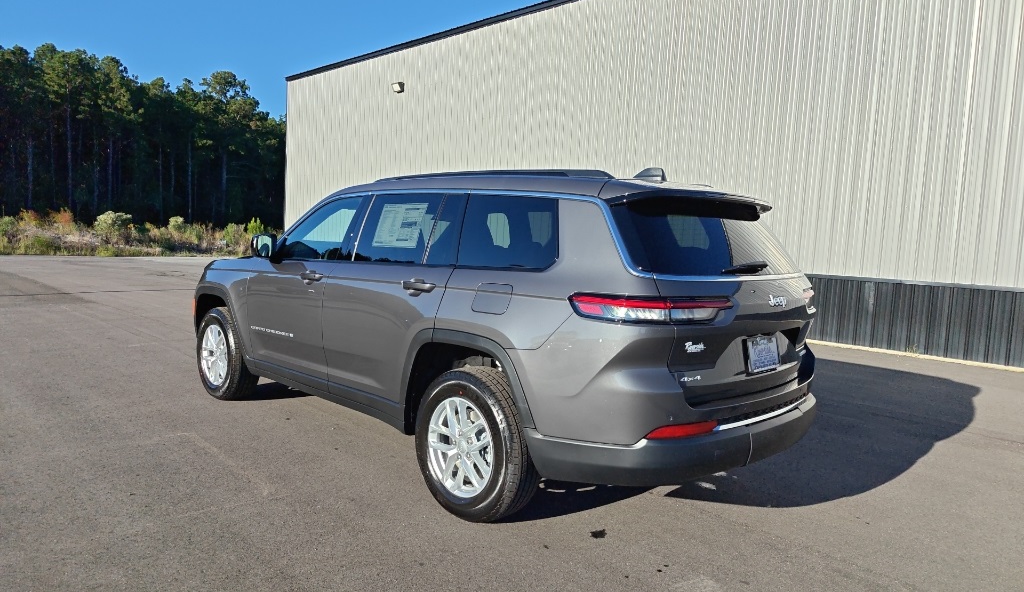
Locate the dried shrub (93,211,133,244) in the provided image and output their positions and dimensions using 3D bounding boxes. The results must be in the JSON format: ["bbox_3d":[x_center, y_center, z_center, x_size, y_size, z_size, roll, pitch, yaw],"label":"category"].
[{"bbox_3d":[-18.789,-3.175,32.000,1.900,1.700,1.750,0,6,-30],"label":"dried shrub"}]

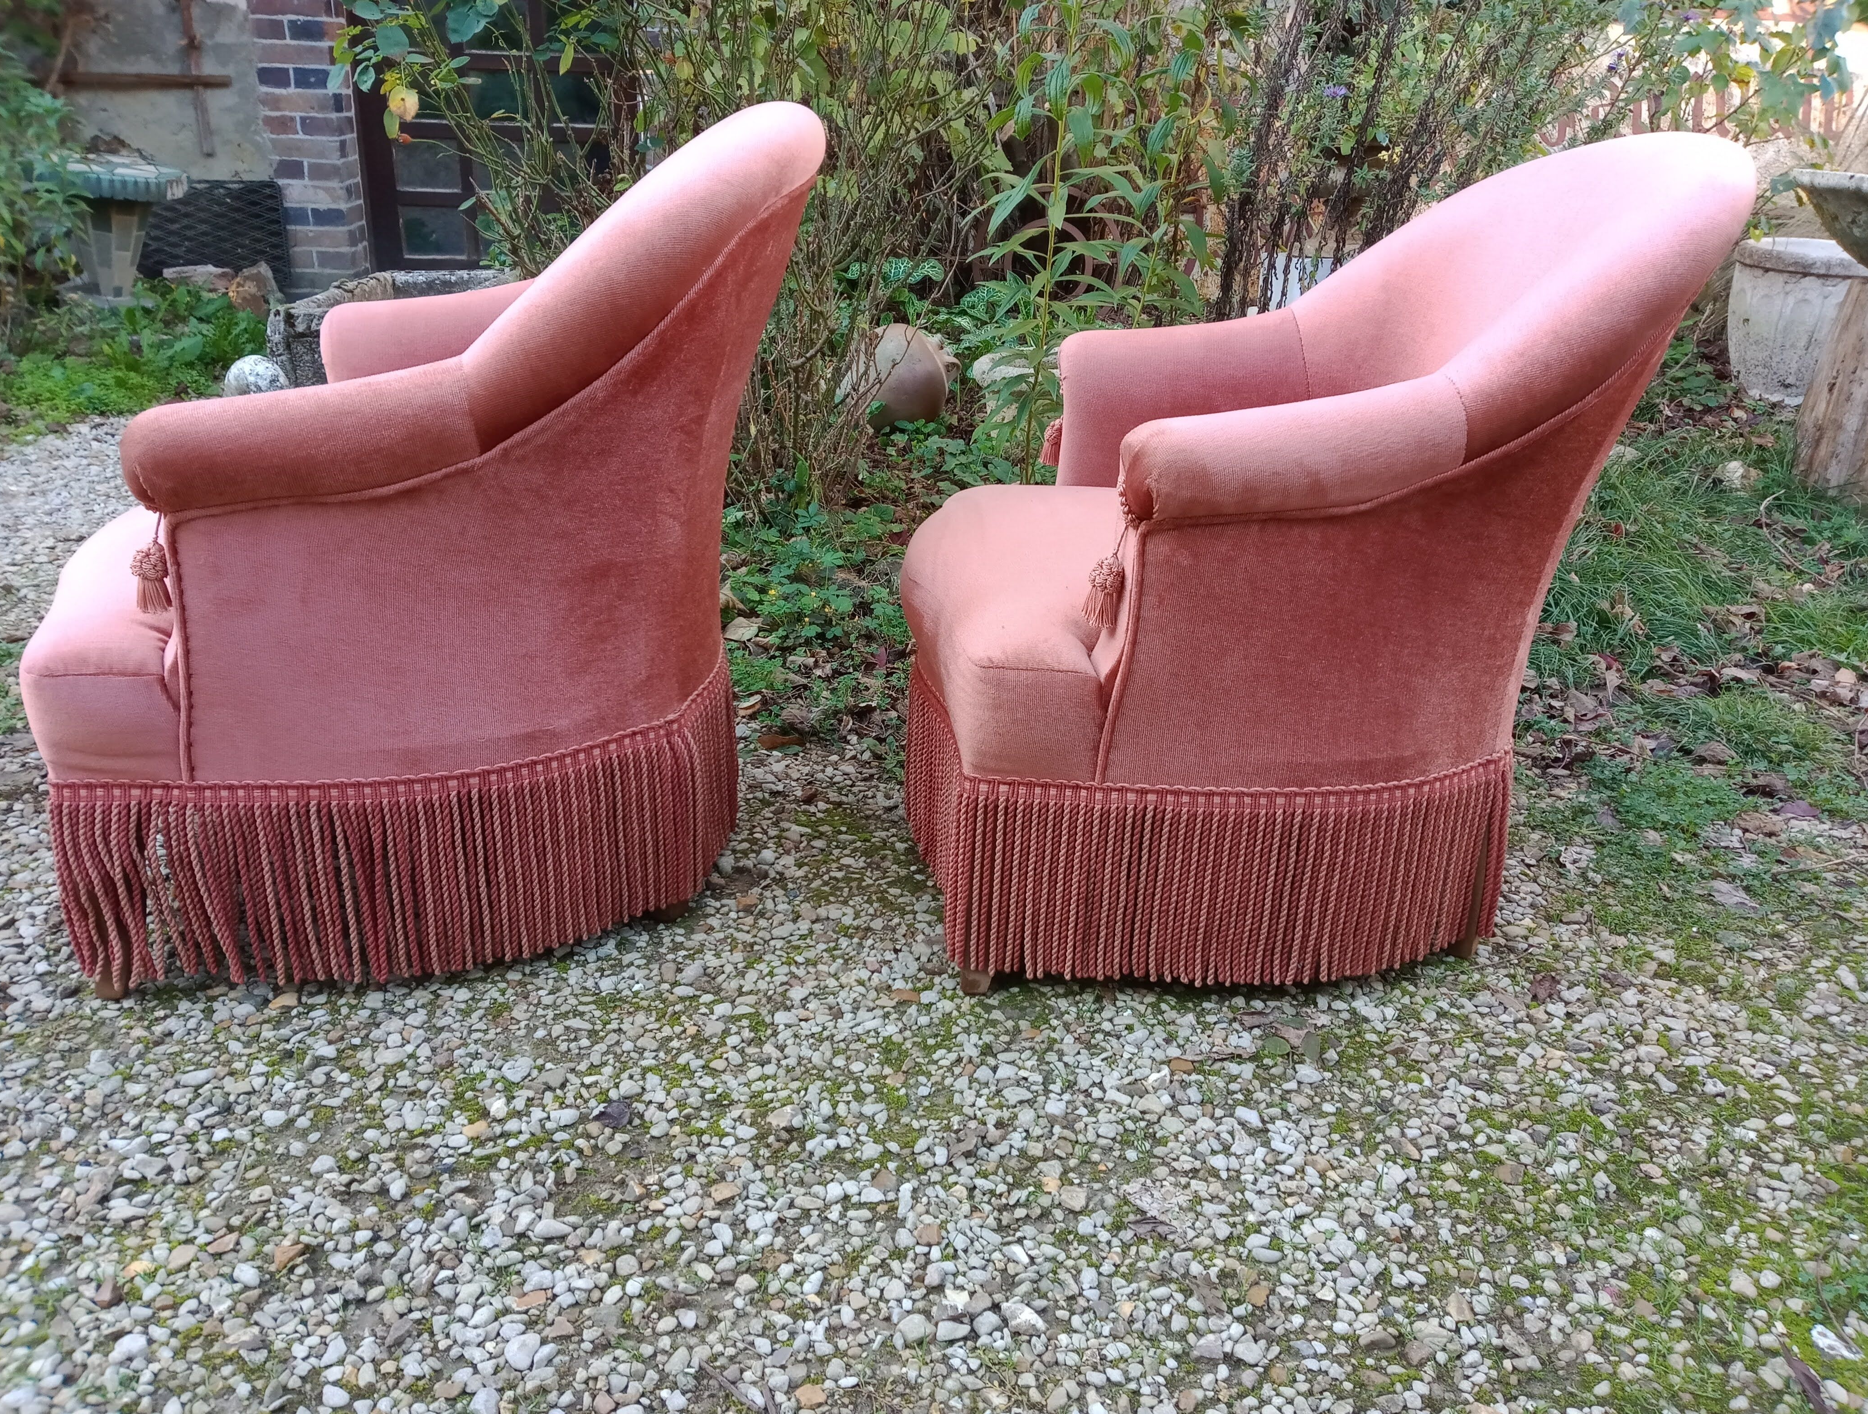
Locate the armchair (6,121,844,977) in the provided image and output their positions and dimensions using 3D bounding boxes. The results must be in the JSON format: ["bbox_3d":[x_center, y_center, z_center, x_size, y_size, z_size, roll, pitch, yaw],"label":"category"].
[{"bbox_3d":[-0.468,-0.206,1.450,0.710,0.742,0.646,-1,21,-8],"label":"armchair"}]

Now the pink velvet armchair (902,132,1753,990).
[{"bbox_3d":[0.330,-0.186,1.463,0.710,0.742,0.646,2,21,0],"label":"pink velvet armchair"}]

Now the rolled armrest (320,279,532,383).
[{"bbox_3d":[-0.547,-0.424,1.654,0.277,0.135,0.099,-1,21,-8],"label":"rolled armrest"}]

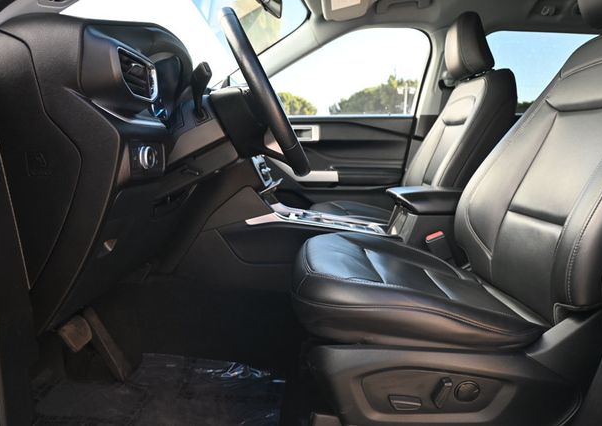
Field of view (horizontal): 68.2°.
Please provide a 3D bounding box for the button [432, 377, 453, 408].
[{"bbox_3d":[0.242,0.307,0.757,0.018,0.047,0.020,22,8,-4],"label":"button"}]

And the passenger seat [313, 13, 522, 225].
[{"bbox_3d":[0.364,-0.263,1.729,0.760,0.980,0.540,0,9,-1],"label":"passenger seat"}]

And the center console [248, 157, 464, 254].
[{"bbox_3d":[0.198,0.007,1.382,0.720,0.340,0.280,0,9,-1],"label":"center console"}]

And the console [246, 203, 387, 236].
[{"bbox_3d":[0.053,0.008,1.379,0.420,0.090,0.270,0,9,-1],"label":"console"}]

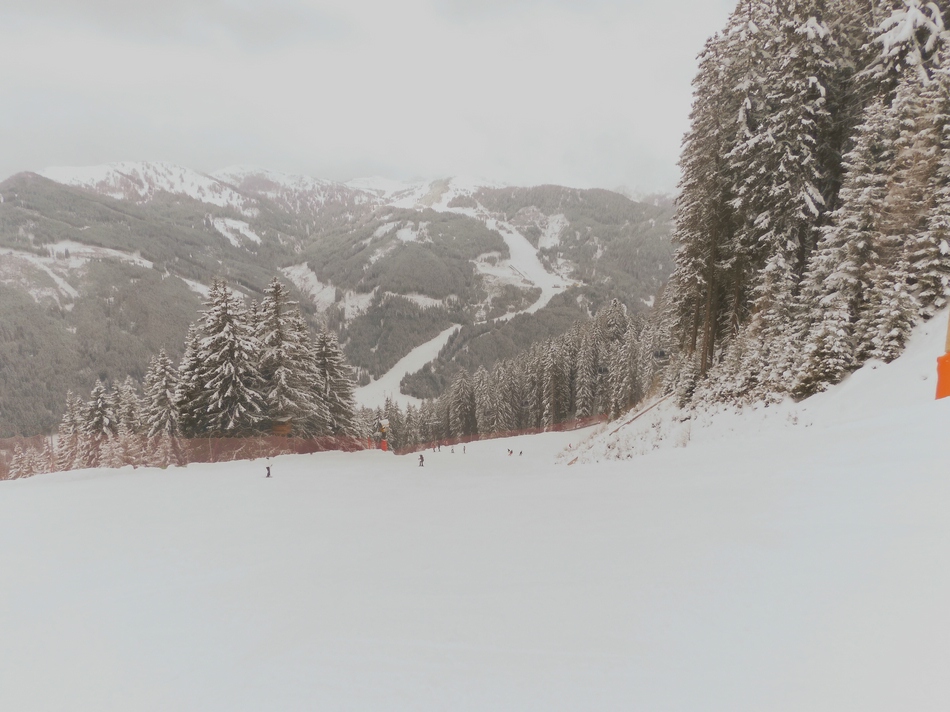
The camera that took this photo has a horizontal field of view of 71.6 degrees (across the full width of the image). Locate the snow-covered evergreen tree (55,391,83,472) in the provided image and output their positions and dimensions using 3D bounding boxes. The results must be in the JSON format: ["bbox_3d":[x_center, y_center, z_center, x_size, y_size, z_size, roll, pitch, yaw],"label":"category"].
[{"bbox_3d":[-28.231,5.281,45.741,1.940,5.950,1.940,-1,12,0],"label":"snow-covered evergreen tree"}]

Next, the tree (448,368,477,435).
[{"bbox_3d":[-3.311,12.961,174.518,7.420,19.770,7.420,-1,12,0],"label":"tree"}]

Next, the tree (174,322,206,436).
[{"bbox_3d":[-30.023,3.468,69.765,3.810,13.760,3.810,-1,12,0],"label":"tree"}]

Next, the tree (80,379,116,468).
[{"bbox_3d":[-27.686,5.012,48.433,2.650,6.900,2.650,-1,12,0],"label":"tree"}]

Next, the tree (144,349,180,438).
[{"bbox_3d":[-26.955,4.091,56.817,3.280,9.650,3.280,-1,12,0],"label":"tree"}]

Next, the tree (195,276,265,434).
[{"bbox_3d":[-27.243,1.187,73.130,7.770,19.090,7.770,-1,12,0],"label":"tree"}]

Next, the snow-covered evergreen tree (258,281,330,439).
[{"bbox_3d":[-21.363,1.017,77.143,8.430,20.130,8.430,-1,12,0],"label":"snow-covered evergreen tree"}]

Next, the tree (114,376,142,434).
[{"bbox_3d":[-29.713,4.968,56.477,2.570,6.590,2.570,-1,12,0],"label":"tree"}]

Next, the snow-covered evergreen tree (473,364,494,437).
[{"bbox_3d":[2.318,13.068,179.543,6.540,20.900,6.540,-1,12,0],"label":"snow-covered evergreen tree"}]

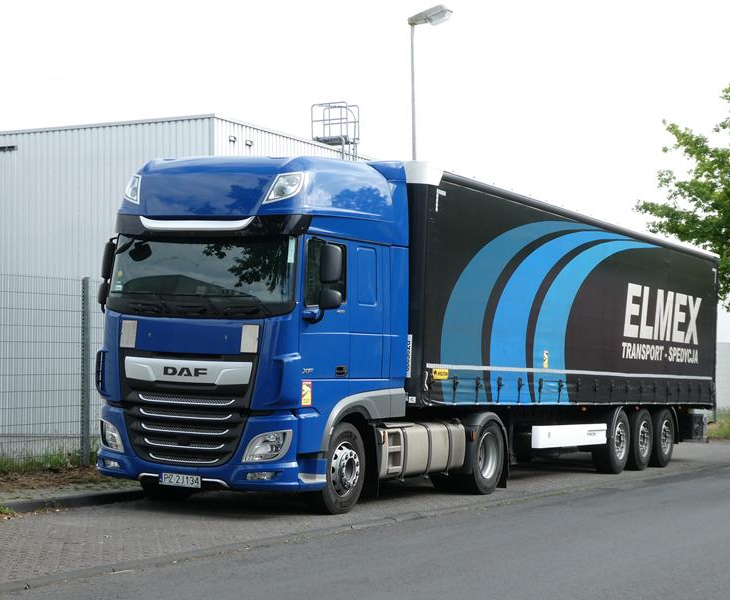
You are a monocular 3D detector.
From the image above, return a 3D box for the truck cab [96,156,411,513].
[{"bbox_3d":[-1.226,0.319,16.648,2.720,3.920,2.620,2,-3,28],"label":"truck cab"}]

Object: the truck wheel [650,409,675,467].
[{"bbox_3d":[5.231,2.459,26.913,0.380,1.040,1.040,2,-3,28],"label":"truck wheel"}]

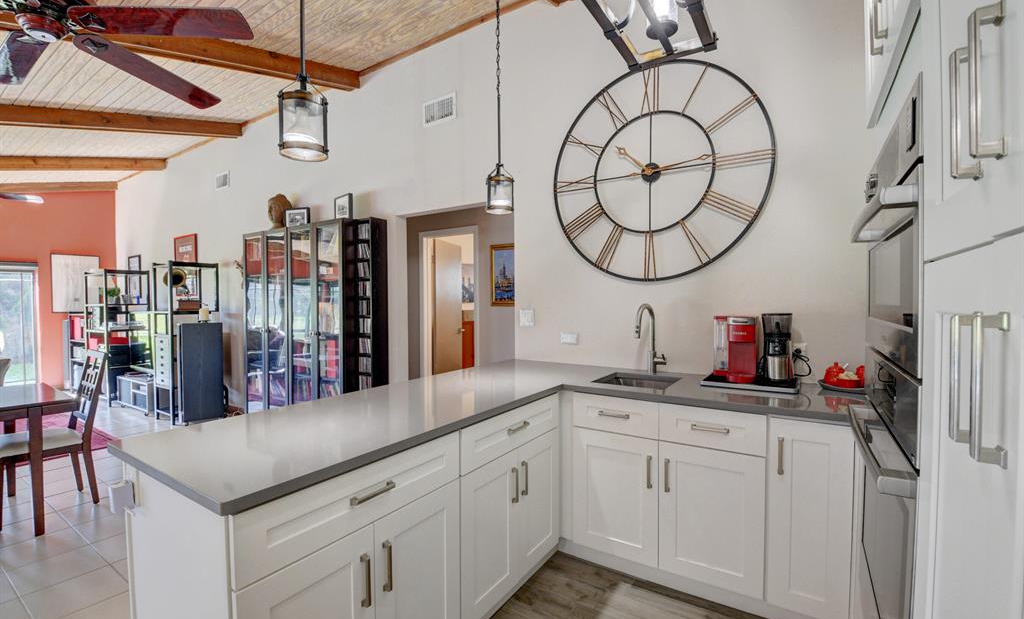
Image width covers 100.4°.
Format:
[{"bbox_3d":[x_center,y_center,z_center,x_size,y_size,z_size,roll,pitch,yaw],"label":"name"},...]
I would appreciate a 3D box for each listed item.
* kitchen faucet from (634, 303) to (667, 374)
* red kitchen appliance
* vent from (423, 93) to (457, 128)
[{"bbox_3d":[0.760,0.172,2.323,0.118,0.398,0.256,1,1,38],"label":"kitchen faucet"},{"bbox_3d":[1.125,0.191,2.149,0.198,0.315,0.300,1,1,33],"label":"red kitchen appliance"},{"bbox_3d":[-0.592,-1.606,3.449,0.355,0.207,0.020,1,1,33],"label":"vent"}]

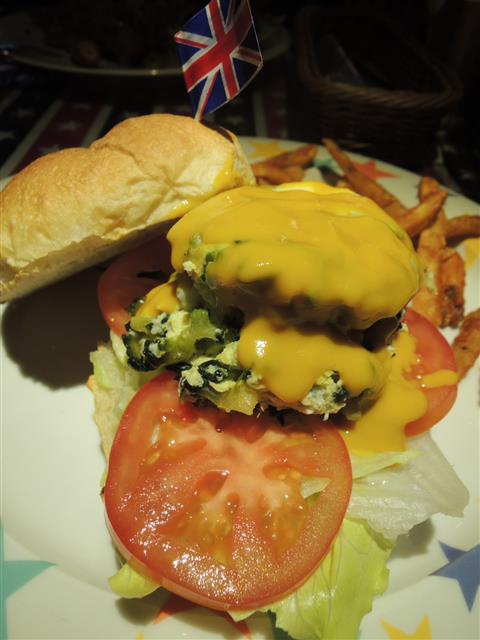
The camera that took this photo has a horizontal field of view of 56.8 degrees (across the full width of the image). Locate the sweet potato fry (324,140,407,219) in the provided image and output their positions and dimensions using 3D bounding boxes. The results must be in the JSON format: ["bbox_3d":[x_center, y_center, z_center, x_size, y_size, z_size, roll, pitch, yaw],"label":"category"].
[{"bbox_3d":[0.074,-0.082,0.261,0.011,0.010,0.068,-26,65,-27],"label":"sweet potato fry"}]

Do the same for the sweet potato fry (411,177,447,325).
[{"bbox_3d":[0.096,-0.040,0.225,0.012,0.011,0.100,13,52,8],"label":"sweet potato fry"}]

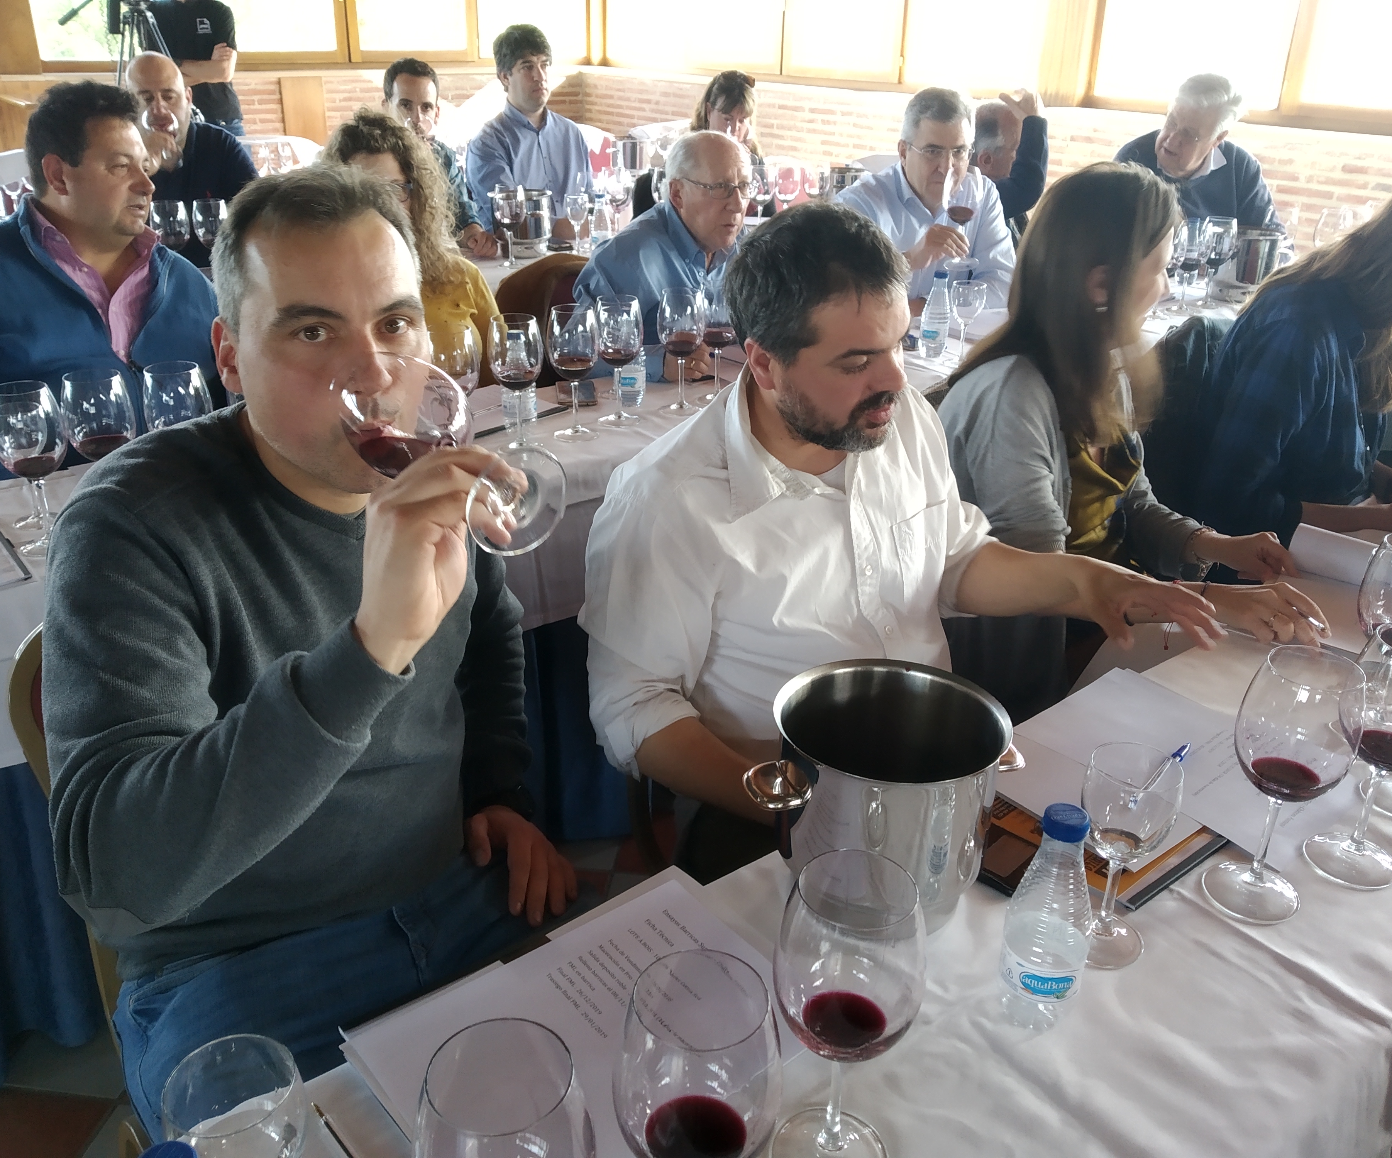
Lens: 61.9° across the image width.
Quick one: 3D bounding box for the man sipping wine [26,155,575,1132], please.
[{"bbox_3d":[-0.283,0.346,1.042,0.520,1.320,0.660,-14,30,-29],"label":"man sipping wine"}]

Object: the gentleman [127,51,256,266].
[{"bbox_3d":[-1.459,-0.841,3.432,0.580,1.300,0.820,-9,28,-21],"label":"gentleman"}]

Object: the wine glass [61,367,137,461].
[{"bbox_3d":[-0.814,-0.171,1.605,0.088,0.224,0.088,1,26,0],"label":"wine glass"}]

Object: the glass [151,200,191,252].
[{"bbox_3d":[-1.359,-0.863,3.022,0.091,0.228,0.091,1,26,0],"label":"glass"}]

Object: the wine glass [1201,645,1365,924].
[{"bbox_3d":[0.482,0.170,0.953,0.088,0.224,0.088,1,26,0],"label":"wine glass"}]

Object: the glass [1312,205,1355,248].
[{"bbox_3d":[1.807,-0.935,3.315,0.088,0.224,0.088,1,26,0],"label":"glass"}]

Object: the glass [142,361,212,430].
[{"bbox_3d":[-0.715,-0.186,1.623,0.092,0.224,0.092,-10,28,-22],"label":"glass"}]

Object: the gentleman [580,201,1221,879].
[{"bbox_3d":[0.264,0.252,1.285,0.660,1.260,0.800,-17,31,-33],"label":"gentleman"}]

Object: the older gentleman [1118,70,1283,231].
[{"bbox_3d":[1.441,-0.824,3.538,0.600,1.300,0.820,5,26,8],"label":"older gentleman"}]

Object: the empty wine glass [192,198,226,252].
[{"bbox_3d":[-1.265,-0.877,3.055,0.091,0.228,0.091,1,26,0],"label":"empty wine glass"}]

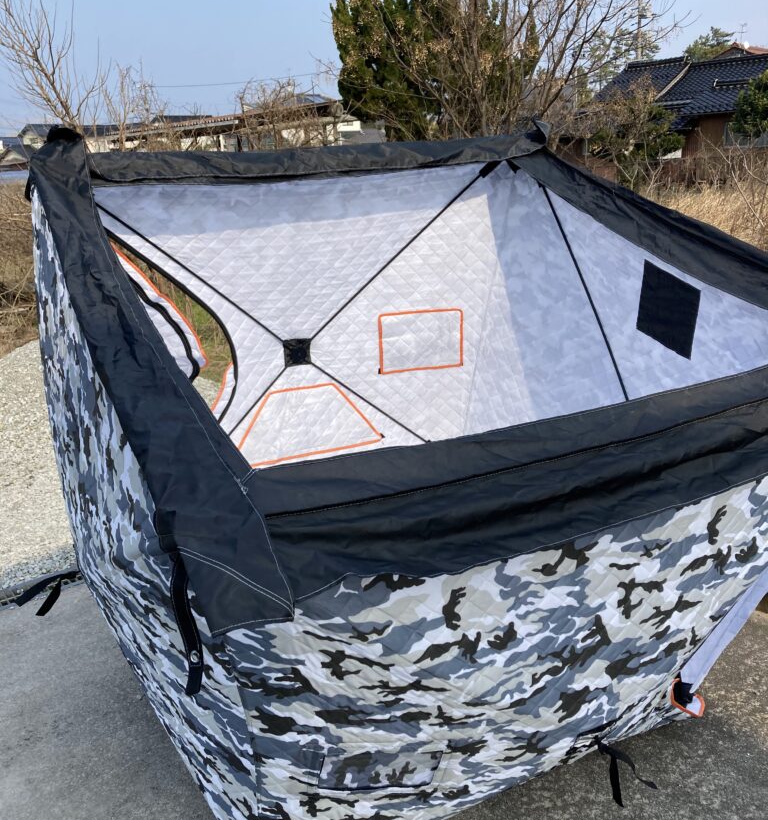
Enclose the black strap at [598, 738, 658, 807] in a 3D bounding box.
[{"bbox_3d":[0.479,0.733,1.667,0.090,0.110,0.110,-9,19,-27],"label":"black strap"}]

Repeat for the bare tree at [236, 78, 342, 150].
[{"bbox_3d":[-1.711,-4.553,15.431,1.920,3.025,1.800,0,17,0],"label":"bare tree"}]

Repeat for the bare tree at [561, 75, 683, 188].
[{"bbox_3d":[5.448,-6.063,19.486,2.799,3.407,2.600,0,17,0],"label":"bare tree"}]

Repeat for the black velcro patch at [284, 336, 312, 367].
[{"bbox_3d":[-0.364,-0.242,3.500,0.120,0.118,0.030,-8,18,-19],"label":"black velcro patch"}]

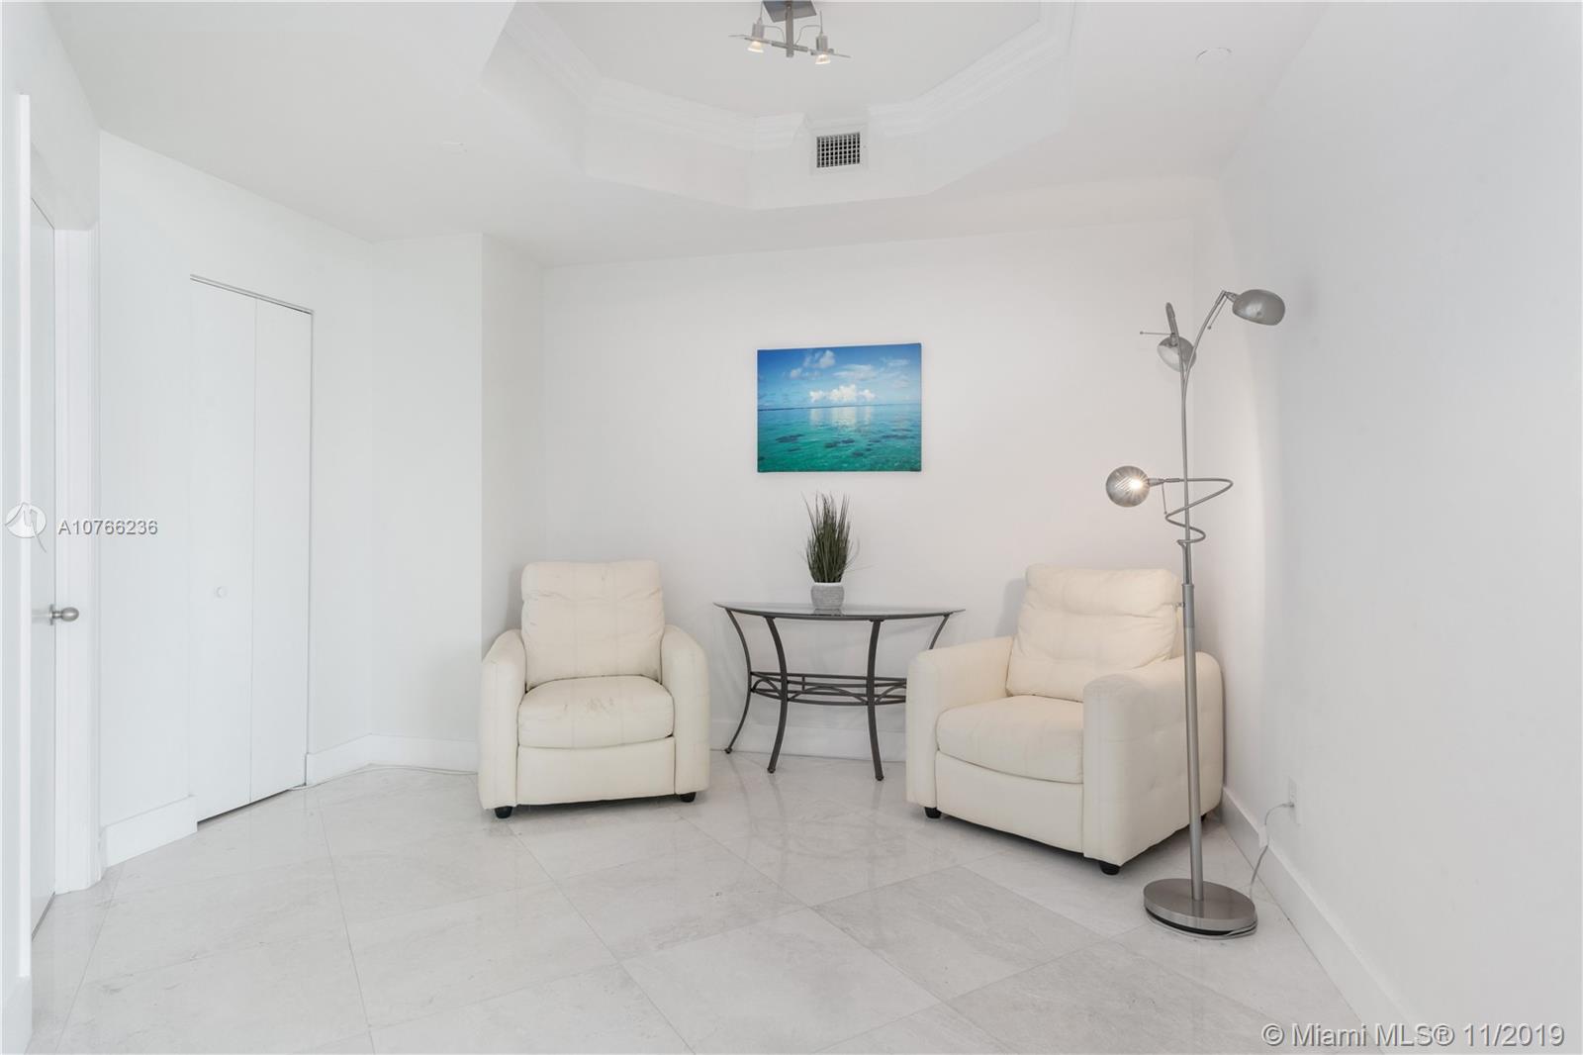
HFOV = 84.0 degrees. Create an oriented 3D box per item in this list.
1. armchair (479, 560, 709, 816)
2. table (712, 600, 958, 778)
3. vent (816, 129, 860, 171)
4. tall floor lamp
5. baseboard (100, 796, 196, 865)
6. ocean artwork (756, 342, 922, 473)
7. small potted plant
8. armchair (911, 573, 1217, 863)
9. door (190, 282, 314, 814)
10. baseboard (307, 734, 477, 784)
[{"bbox_3d":[-0.887,0.643,3.905,0.890,0.965,0.880,0,0,-17],"label":"armchair"},{"bbox_3d":[0.156,0.757,4.057,1.230,0.742,0.470,0,0,14],"label":"table"},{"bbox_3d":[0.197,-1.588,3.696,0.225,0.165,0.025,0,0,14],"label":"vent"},{"bbox_3d":[1.172,0.218,2.603,0.510,1.835,0.460,0,0,14],"label":"tall floor lamp"},{"bbox_3d":[-2.251,1.056,3.088,0.020,0.137,0.360,0,0,14],"label":"baseboard"},{"bbox_3d":[0.227,-0.574,4.289,0.815,0.609,0.035,0,0,14],"label":"ocean artwork"},{"bbox_3d":[0.175,0.110,4.133,0.245,0.559,0.240,0,0,0],"label":"small potted plant"},{"bbox_3d":[1.074,0.650,3.430,0.880,0.965,0.890,0,0,-43],"label":"armchair"},{"bbox_3d":[-2.184,0.093,3.586,0.040,2.040,0.575,0,0,14],"label":"door"},{"bbox_3d":[-1.771,1.054,3.946,0.610,0.137,0.400,0,0,14],"label":"baseboard"}]

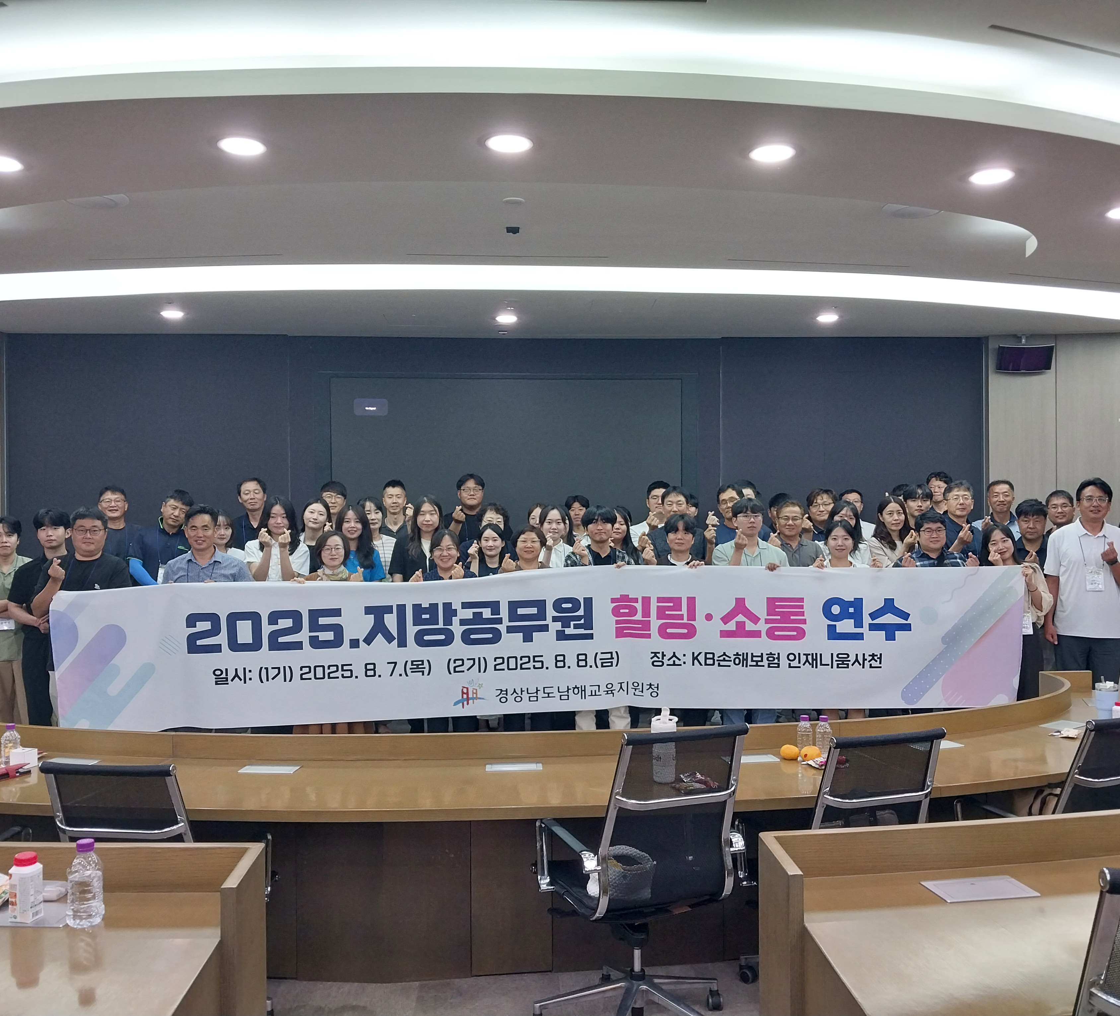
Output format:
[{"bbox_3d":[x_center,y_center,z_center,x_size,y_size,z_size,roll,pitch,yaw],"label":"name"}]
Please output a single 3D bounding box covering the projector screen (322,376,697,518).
[{"bbox_3d":[-0.410,-0.200,8.380,3.020,1.800,0.080,0,0,-3],"label":"projector screen"}]

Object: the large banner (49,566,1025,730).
[{"bbox_3d":[-0.120,0.718,5.250,5.000,0.750,0.120,-2,0,0],"label":"large banner"}]

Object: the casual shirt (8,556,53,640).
[{"bbox_3d":[-2.880,0.510,5.800,0.490,0.560,0.300,0,0,-20],"label":"casual shirt"}]

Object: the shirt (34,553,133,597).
[{"bbox_3d":[-2.570,0.555,5.500,0.550,0.670,0.330,0,0,-13],"label":"shirt"}]

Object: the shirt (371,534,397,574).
[{"bbox_3d":[-1.220,0.477,6.852,0.430,0.620,0.260,0,0,-8],"label":"shirt"}]

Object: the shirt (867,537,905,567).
[{"bbox_3d":[2.324,0.482,7.150,0.430,0.600,0.250,0,0,11],"label":"shirt"}]

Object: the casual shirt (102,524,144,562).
[{"bbox_3d":[-3.191,0.435,7.303,0.500,0.680,0.280,0,0,-13],"label":"casual shirt"}]

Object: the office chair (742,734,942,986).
[{"bbox_3d":[0.950,1.170,3.420,0.620,0.940,0.620,0,0,-18],"label":"office chair"}]

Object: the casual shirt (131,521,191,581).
[{"bbox_3d":[-2.677,0.419,6.953,0.530,0.700,0.290,0,0,-14],"label":"casual shirt"}]

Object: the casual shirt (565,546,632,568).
[{"bbox_3d":[0.250,0.564,6.250,0.500,0.680,0.270,0,0,1],"label":"casual shirt"}]

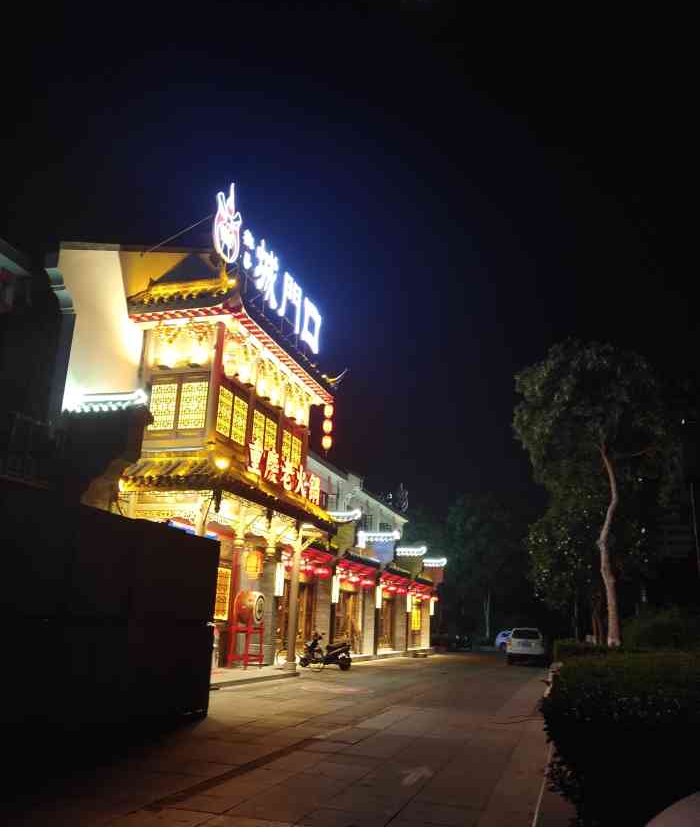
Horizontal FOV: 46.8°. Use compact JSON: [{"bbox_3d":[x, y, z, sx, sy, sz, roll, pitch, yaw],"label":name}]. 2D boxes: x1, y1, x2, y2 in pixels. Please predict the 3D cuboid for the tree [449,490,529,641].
[{"bbox_3d":[12.118,13.987,71.713,6.920,13.450,6.920,3,-15,0],"label":"tree"}]

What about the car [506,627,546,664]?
[{"bbox_3d":[9.366,12.059,42.144,1.840,1.740,4.600,-1,-15,15],"label":"car"}]

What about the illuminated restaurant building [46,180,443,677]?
[{"bbox_3d":[-0.311,4.902,35.639,6.000,11.500,38.500,-1,-15,15],"label":"illuminated restaurant building"}]

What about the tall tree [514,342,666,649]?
[{"bbox_3d":[7.750,2.980,26.433,4.820,11.250,4.820,3,-15,0],"label":"tall tree"}]

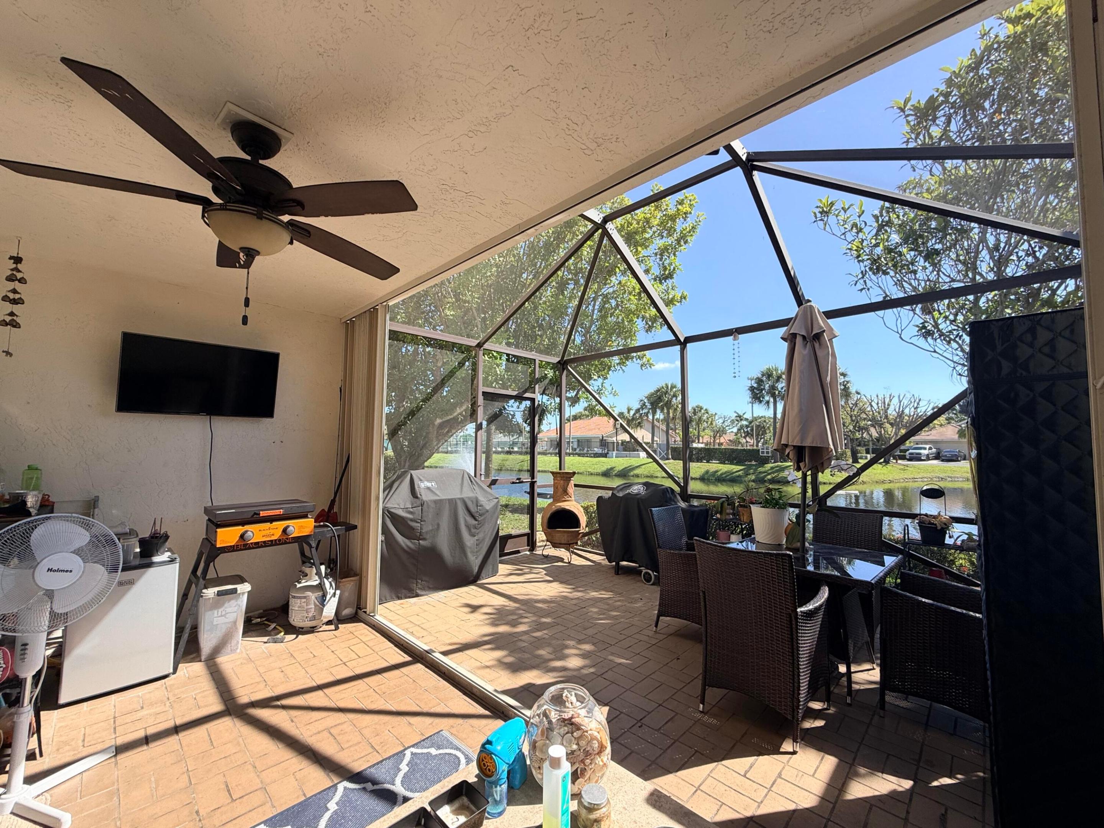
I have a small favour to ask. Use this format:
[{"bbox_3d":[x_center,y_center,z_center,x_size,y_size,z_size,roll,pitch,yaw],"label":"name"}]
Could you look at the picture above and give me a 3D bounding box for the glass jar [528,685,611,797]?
[{"bbox_3d":[0.035,0.671,0.932,0.175,0.160,0.175,0,-4,0],"label":"glass jar"}]

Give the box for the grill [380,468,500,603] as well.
[{"bbox_3d":[-1.232,1.139,4.546,0.630,1.125,1.310,-4,-6,45],"label":"grill"}]

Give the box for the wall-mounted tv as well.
[{"bbox_3d":[-2.662,-0.263,3.429,0.950,0.553,0.060,5,3,-45],"label":"wall-mounted tv"}]

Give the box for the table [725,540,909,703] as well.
[{"bbox_3d":[1.617,1.241,2.803,0.860,0.725,0.860,-4,-6,45],"label":"table"}]

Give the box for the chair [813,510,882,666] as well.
[{"bbox_3d":[2.042,1.182,3.190,0.550,0.900,0.600,-3,-5,39],"label":"chair"}]

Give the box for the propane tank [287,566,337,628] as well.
[{"bbox_3d":[-1.845,1.387,3.417,0.310,0.455,0.310,-4,-6,45],"label":"propane tank"}]

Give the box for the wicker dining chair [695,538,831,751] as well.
[{"bbox_3d":[1.115,1.115,2.379,0.540,0.900,0.620,-4,-6,45],"label":"wicker dining chair"}]

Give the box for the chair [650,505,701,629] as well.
[{"bbox_3d":[1.122,1.188,3.388,0.610,0.900,0.550,-4,-6,45],"label":"chair"}]

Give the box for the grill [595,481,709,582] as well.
[{"bbox_3d":[1.059,1.229,4.711,1.270,1.010,0.620,-4,-6,45],"label":"grill"}]

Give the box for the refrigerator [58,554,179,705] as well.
[{"bbox_3d":[-2.582,1.215,2.685,0.480,0.680,0.460,-4,-6,45],"label":"refrigerator"}]

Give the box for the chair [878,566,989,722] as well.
[{"bbox_3d":[2.105,1.120,2.323,0.620,0.890,0.550,-4,-6,45],"label":"chair"}]

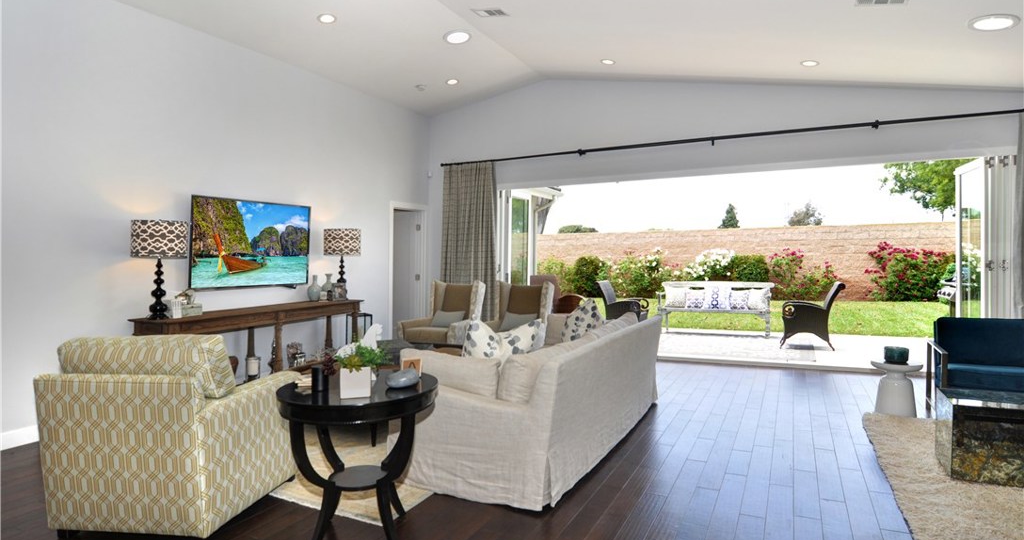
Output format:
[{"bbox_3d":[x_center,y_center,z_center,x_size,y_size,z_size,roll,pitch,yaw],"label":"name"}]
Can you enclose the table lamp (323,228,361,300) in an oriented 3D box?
[{"bbox_3d":[-1.982,-0.057,5.950,0.405,0.840,0.405,0,1,29],"label":"table lamp"}]

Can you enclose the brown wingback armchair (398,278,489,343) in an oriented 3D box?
[{"bbox_3d":[-0.932,0.672,6.940,0.800,1.060,0.870,0,1,29],"label":"brown wingback armchair"}]

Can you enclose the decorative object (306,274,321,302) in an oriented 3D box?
[{"bbox_3d":[-2.205,0.198,5.686,0.140,0.285,0.140,1,2,29],"label":"decorative object"}]

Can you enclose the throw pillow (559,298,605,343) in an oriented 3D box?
[{"bbox_3d":[0.628,0.501,4.620,0.170,0.480,0.480,16,-27,-36],"label":"throw pillow"}]

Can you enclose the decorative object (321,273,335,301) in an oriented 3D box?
[{"bbox_3d":[-2.133,0.204,5.950,0.150,0.300,0.150,0,2,29],"label":"decorative object"}]

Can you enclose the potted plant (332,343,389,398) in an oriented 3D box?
[{"bbox_3d":[-0.674,0.440,2.274,0.225,0.220,0.180,-1,2,-9],"label":"potted plant"}]

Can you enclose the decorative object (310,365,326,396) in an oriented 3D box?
[{"bbox_3d":[-0.885,0.493,2.362,0.073,0.112,0.073,-1,2,0],"label":"decorative object"}]

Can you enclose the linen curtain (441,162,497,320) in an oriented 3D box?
[{"bbox_3d":[-0.666,-0.201,7.554,0.880,2.760,0.140,0,1,25],"label":"linen curtain"}]

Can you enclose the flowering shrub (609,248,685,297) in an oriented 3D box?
[{"bbox_3d":[3.995,0.075,15.300,2.100,1.600,1.400,1,2,29],"label":"flowering shrub"}]

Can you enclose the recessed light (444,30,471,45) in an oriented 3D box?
[{"bbox_3d":[-0.606,-2.588,5.670,0.290,0.040,0.290,-10,-4,-1],"label":"recessed light"}]

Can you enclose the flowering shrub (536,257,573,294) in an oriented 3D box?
[{"bbox_3d":[1.330,0.219,16.000,1.200,1.300,1.100,0,2,27],"label":"flowering shrub"}]

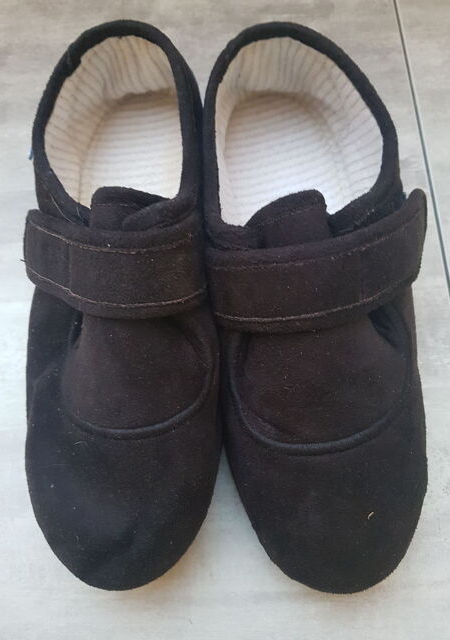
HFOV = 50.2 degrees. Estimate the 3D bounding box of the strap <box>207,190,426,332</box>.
[{"bbox_3d":[0.042,-0.030,0.219,0.104,0.039,0.054,-8,74,-1],"label":"strap"}]

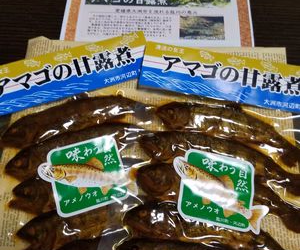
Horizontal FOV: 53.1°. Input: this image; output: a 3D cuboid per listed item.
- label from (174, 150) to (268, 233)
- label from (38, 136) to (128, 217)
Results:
[{"bbox_3d":[0.056,0.053,0.244,0.082,0.006,0.057,11,67,5],"label":"label"},{"bbox_3d":[-0.051,0.043,0.252,0.081,0.006,0.059,-14,67,-5],"label":"label"}]

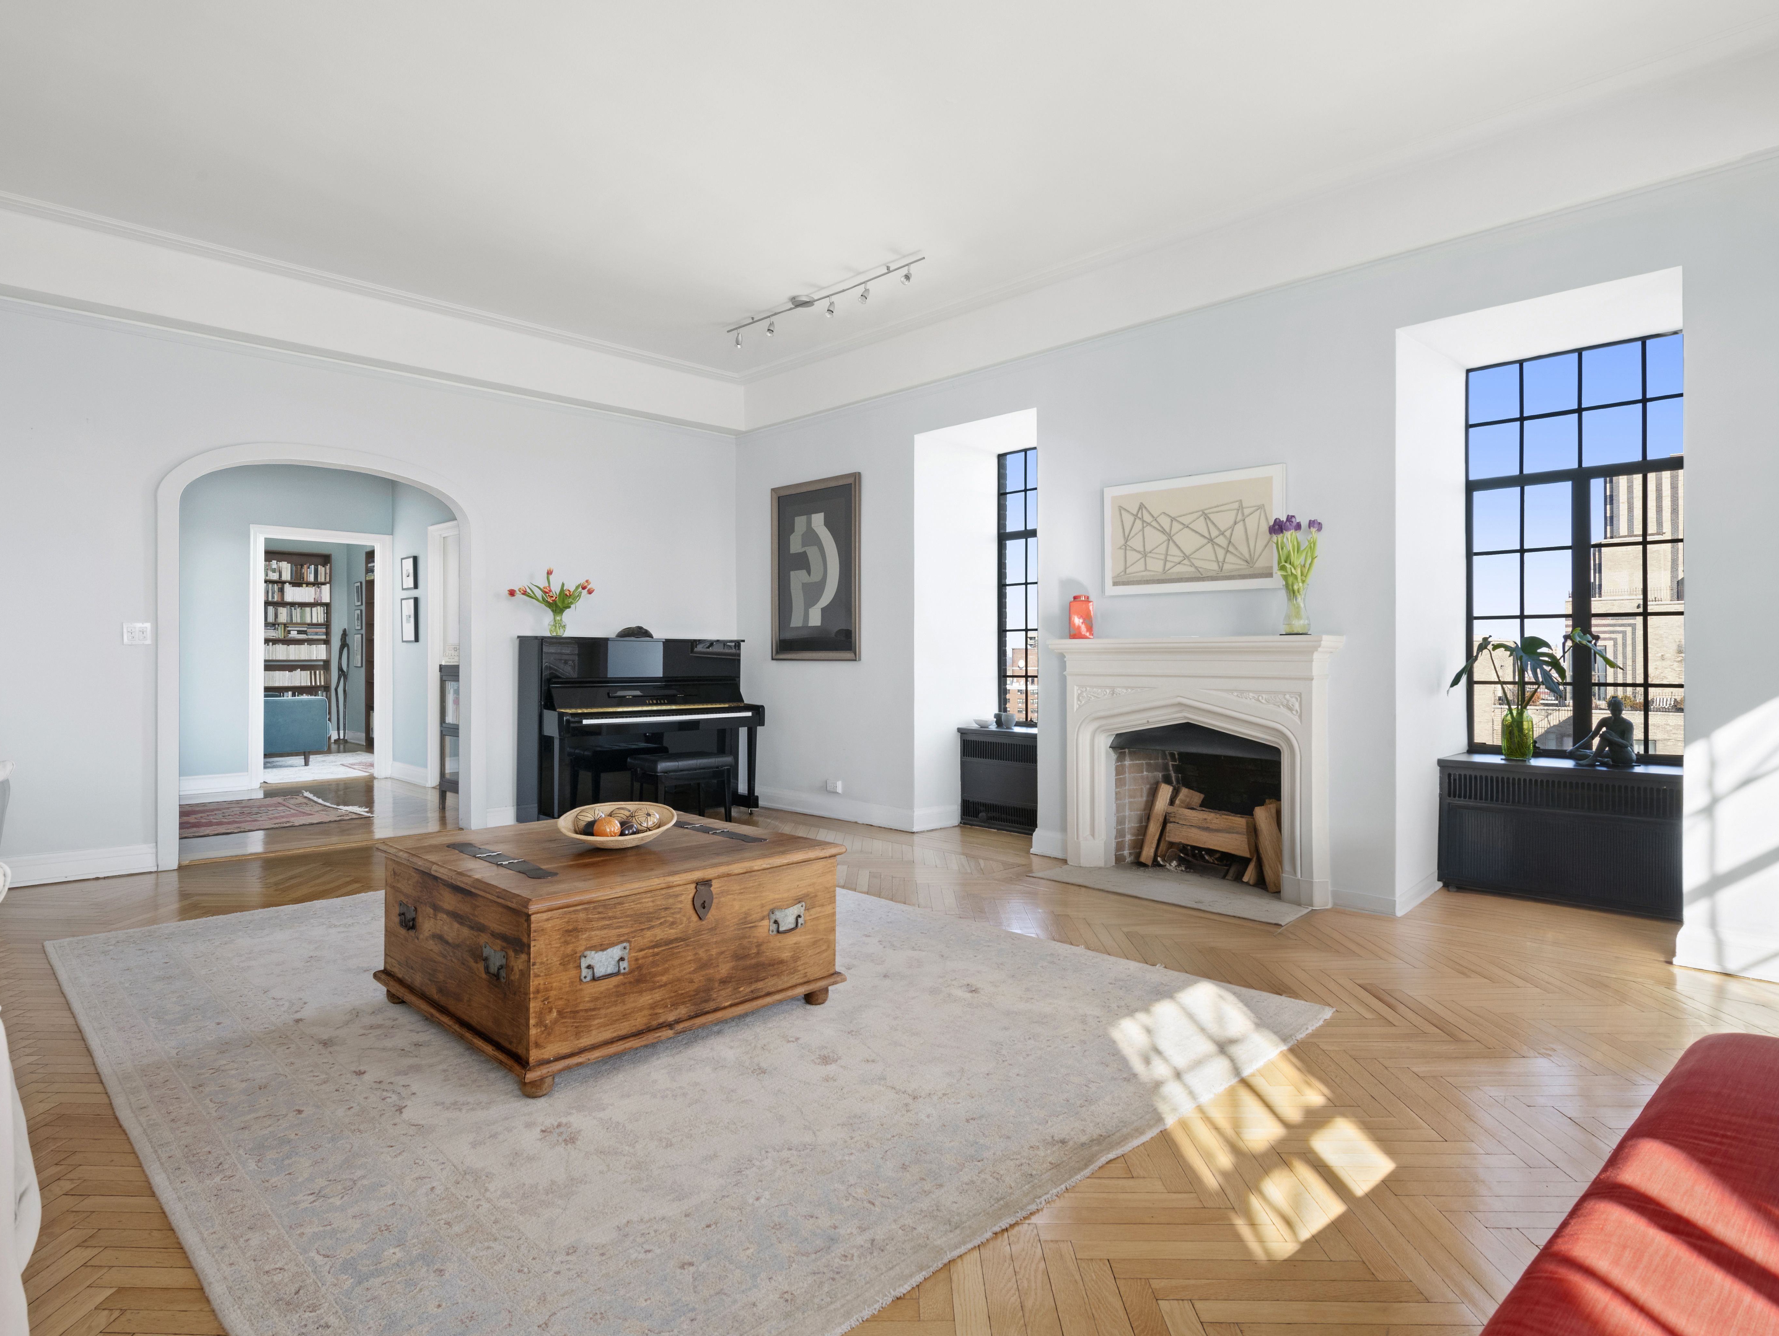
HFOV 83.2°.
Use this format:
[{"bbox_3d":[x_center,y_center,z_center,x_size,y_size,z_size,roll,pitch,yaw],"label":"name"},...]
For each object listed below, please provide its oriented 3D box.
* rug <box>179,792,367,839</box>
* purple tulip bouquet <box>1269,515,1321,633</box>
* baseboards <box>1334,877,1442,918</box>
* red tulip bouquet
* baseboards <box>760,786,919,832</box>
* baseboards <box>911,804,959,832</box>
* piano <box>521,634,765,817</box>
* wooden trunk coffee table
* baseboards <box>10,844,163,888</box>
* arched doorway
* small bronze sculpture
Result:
[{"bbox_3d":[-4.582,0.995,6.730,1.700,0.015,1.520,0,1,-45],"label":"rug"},{"bbox_3d":[1.796,-0.410,4.434,0.215,0.532,0.237,0,0,-45],"label":"purple tulip bouquet"},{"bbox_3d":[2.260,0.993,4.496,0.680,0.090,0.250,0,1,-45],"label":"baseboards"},{"bbox_3d":[-2.102,-0.400,6.243,0.480,0.410,0.400,0,1,-45],"label":"red tulip bouquet"},{"bbox_3d":[-0.451,0.947,6.825,0.025,0.133,1.735,0,1,-45],"label":"baseboards"},{"bbox_3d":[0.290,0.953,6.353,0.430,0.133,0.025,0,1,-45],"label":"baseboards"},{"bbox_3d":[-1.575,0.409,6.583,1.520,1.205,0.590,0,1,-45],"label":"piano"},{"bbox_3d":[-0.855,0.791,3.089,1.030,0.477,1.030,0,1,-45],"label":"wooden trunk coffee table"},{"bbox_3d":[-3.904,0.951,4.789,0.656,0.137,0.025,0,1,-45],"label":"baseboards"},{"bbox_3d":[-3.197,-0.104,5.759,1.678,2.282,0.215,0,0,-45],"label":"arched doorway"},{"bbox_3d":[3.088,0.280,4.339,0.172,0.305,0.249,0,0,-45],"label":"small bronze sculpture"}]

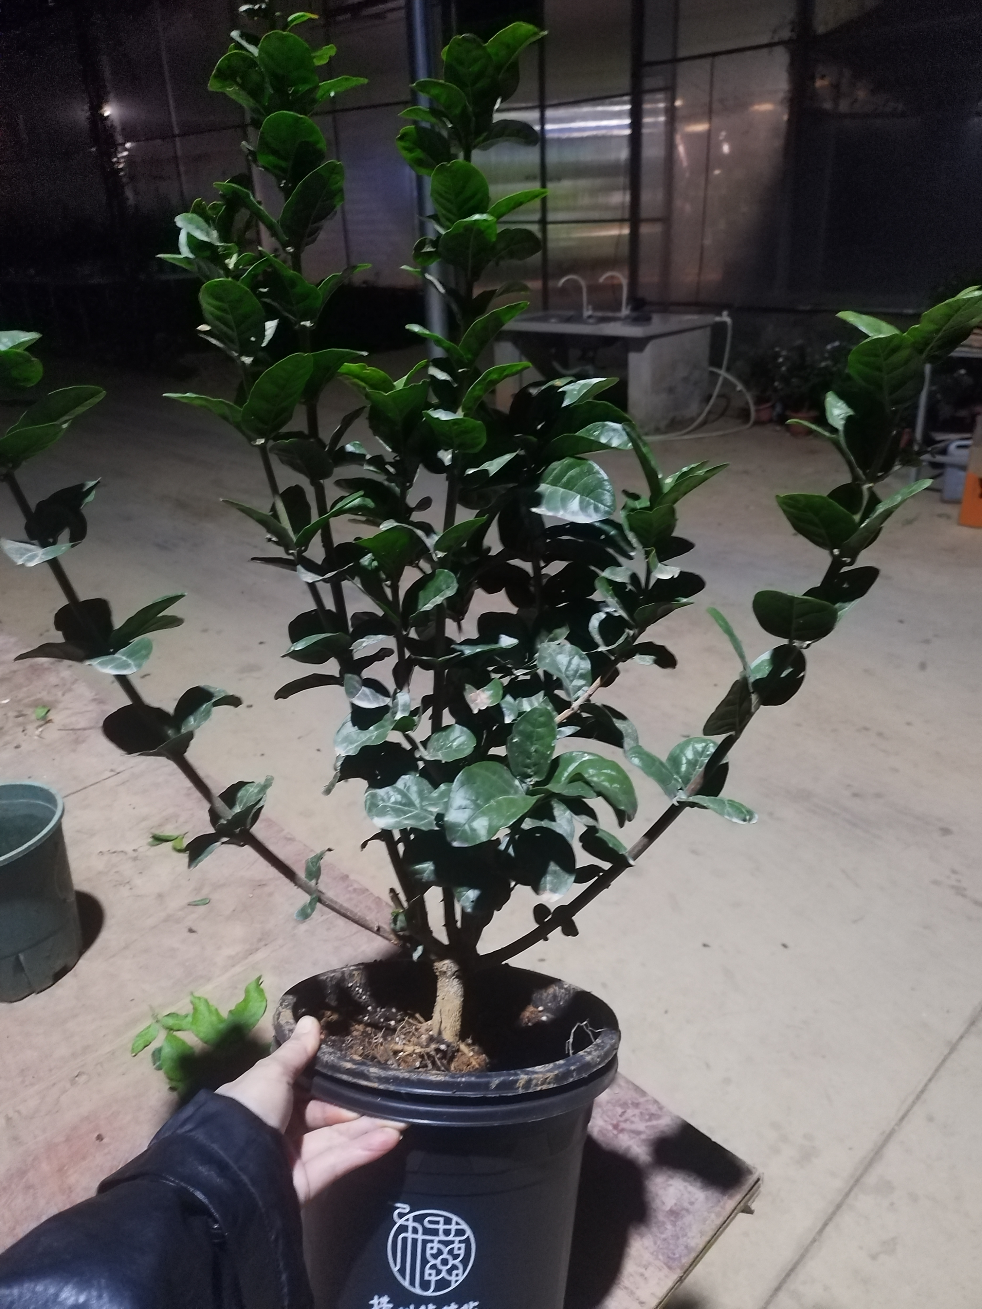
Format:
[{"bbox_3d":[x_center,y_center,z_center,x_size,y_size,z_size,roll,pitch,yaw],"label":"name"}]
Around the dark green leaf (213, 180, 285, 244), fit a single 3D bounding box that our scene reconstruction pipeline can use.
[{"bbox_3d":[-0.174,-0.321,0.715,0.064,0.016,0.037,40,9,0],"label":"dark green leaf"}]

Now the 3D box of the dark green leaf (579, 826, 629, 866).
[{"bbox_3d":[0.073,0.124,0.635,0.037,0.010,0.023,29,28,-21],"label":"dark green leaf"}]

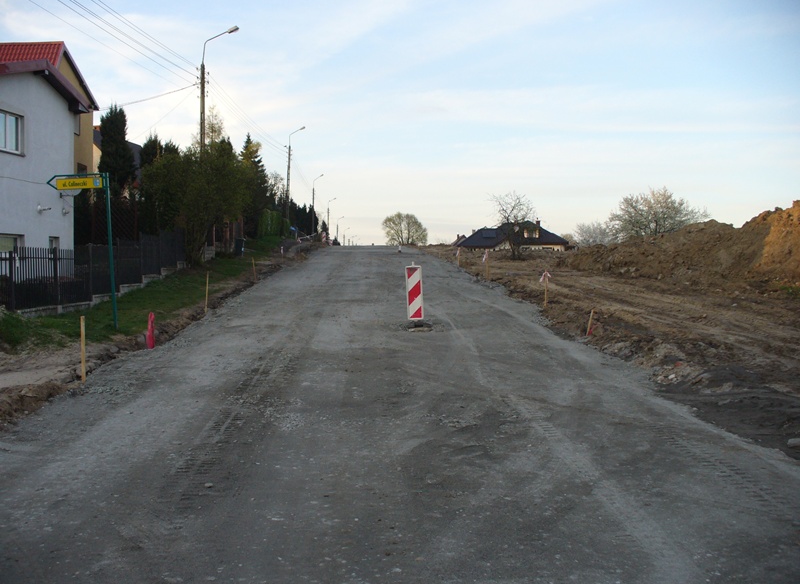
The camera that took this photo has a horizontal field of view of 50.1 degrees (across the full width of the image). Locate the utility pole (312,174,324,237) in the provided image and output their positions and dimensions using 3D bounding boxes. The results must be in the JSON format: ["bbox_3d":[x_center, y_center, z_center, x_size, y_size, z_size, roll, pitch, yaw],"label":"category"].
[{"bbox_3d":[-9.768,-9.383,102.145,1.500,9.200,0.400,1,2,-2],"label":"utility pole"}]

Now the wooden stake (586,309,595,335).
[{"bbox_3d":[3.466,0.566,15.600,0.045,0.480,0.045,12,2,0],"label":"wooden stake"}]

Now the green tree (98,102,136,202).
[{"bbox_3d":[-10.602,-3.968,32.096,1.450,6.100,1.450,1,2,0],"label":"green tree"}]

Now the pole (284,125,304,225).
[{"bbox_3d":[-8.580,-8.973,70.647,1.550,9.300,0.400,1,2,-2],"label":"pole"}]

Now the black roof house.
[{"bbox_3d":[14.705,-6.450,113.095,14.000,6.000,11.500,1,2,9],"label":"black roof house"}]

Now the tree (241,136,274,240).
[{"bbox_3d":[-8.929,-6.264,53.111,2.600,7.000,2.600,1,2,0],"label":"tree"}]

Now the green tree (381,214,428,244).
[{"bbox_3d":[0.924,-9.848,150.129,8.000,8.200,8.000,1,2,0],"label":"green tree"}]

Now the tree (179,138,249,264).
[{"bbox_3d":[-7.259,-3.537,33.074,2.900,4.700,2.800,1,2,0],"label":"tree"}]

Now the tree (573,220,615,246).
[{"bbox_3d":[18.081,-4.490,80.069,4.100,4.400,4.000,1,2,0],"label":"tree"}]

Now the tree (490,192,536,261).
[{"bbox_3d":[5.293,-3.125,40.051,2.100,3.200,2.000,1,2,0],"label":"tree"}]

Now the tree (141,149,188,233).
[{"bbox_3d":[-9.386,-3.497,34.071,1.900,4.500,1.900,1,2,0],"label":"tree"}]

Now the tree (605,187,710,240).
[{"bbox_3d":[18.715,-4.901,62.087,6.900,5.500,6.500,1,2,0],"label":"tree"}]

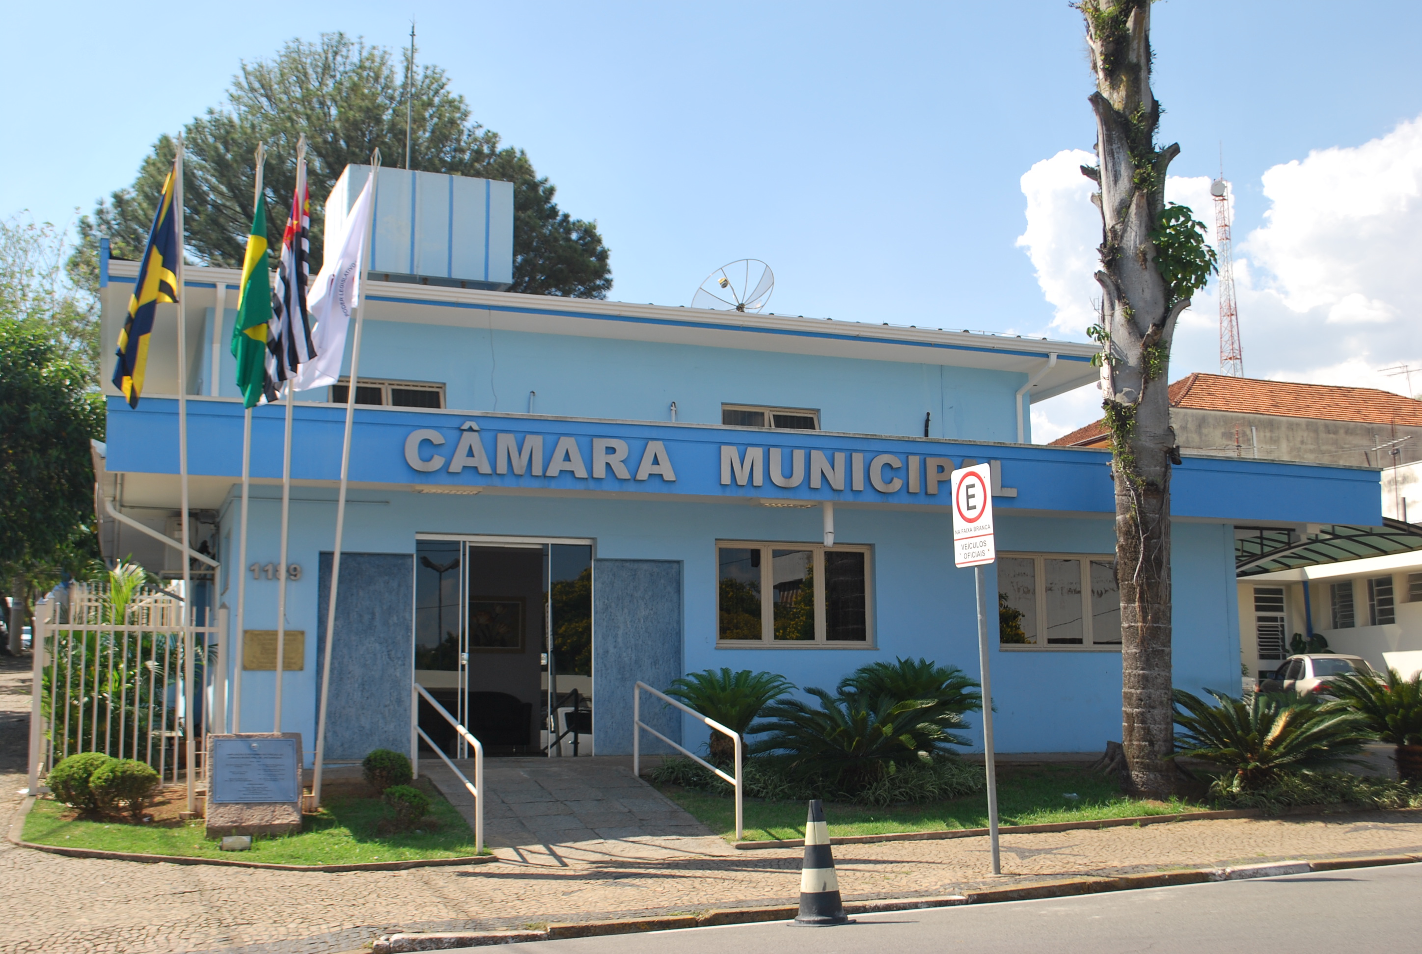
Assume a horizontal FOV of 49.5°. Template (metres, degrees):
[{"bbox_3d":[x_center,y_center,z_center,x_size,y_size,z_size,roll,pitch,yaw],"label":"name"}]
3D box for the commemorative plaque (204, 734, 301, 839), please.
[{"bbox_3d":[-4.014,2.679,13.541,0.800,0.840,0.450,2,-9,-18],"label":"commemorative plaque"}]

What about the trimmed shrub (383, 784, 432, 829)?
[{"bbox_3d":[-2.485,2.695,12.625,0.400,0.373,0.400,3,-9,-19],"label":"trimmed shrub"}]

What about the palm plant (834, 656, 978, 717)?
[{"bbox_3d":[2.011,2.370,15.567,1.384,1.109,1.354,3,-9,-19],"label":"palm plant"}]

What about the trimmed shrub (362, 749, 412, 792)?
[{"bbox_3d":[-2.974,2.704,14.200,0.450,0.410,0.450,3,-9,-21],"label":"trimmed shrub"}]

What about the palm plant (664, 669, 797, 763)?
[{"bbox_3d":[0.190,2.586,16.477,1.340,1.070,1.300,-1,-8,0],"label":"palm plant"}]

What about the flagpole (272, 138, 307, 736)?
[{"bbox_3d":[-3.636,-0.096,13.277,0.090,5.880,0.090,3,-9,-19],"label":"flagpole"}]

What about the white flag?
[{"bbox_3d":[-3.675,-1.908,15.063,0.770,2.120,0.350,3,-9,-21],"label":"white flag"}]

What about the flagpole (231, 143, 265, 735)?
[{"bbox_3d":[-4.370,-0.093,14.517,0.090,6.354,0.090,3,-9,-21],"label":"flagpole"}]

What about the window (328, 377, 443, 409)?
[{"bbox_3d":[-4.404,-0.898,21.072,1.575,0.950,0.100,3,-9,-21],"label":"window"}]

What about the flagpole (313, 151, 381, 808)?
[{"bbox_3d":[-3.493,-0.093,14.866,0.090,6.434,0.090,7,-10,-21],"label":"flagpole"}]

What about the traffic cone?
[{"bbox_3d":[0.674,2.381,9.511,0.370,0.750,0.370,0,-8,0],"label":"traffic cone"}]

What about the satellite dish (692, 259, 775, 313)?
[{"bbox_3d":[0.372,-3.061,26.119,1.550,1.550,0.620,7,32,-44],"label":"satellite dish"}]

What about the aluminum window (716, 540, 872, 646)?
[{"bbox_3d":[0.971,1.317,17.420,1.941,1.222,0.100,3,-9,-21],"label":"aluminum window"}]

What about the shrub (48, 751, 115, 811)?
[{"bbox_3d":[-5.642,2.737,13.850,0.620,0.540,0.620,3,-9,-21],"label":"shrub"}]

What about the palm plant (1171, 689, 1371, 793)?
[{"bbox_3d":[5.825,2.737,16.044,1.954,1.086,1.829,3,-9,-19],"label":"palm plant"}]

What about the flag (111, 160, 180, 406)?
[{"bbox_3d":[-5.040,-1.742,13.779,0.576,2.246,0.350,3,-9,-21],"label":"flag"}]

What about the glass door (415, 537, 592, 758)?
[{"bbox_3d":[-2.142,1.765,16.154,1.899,2.306,0.120,3,-9,-21],"label":"glass door"}]

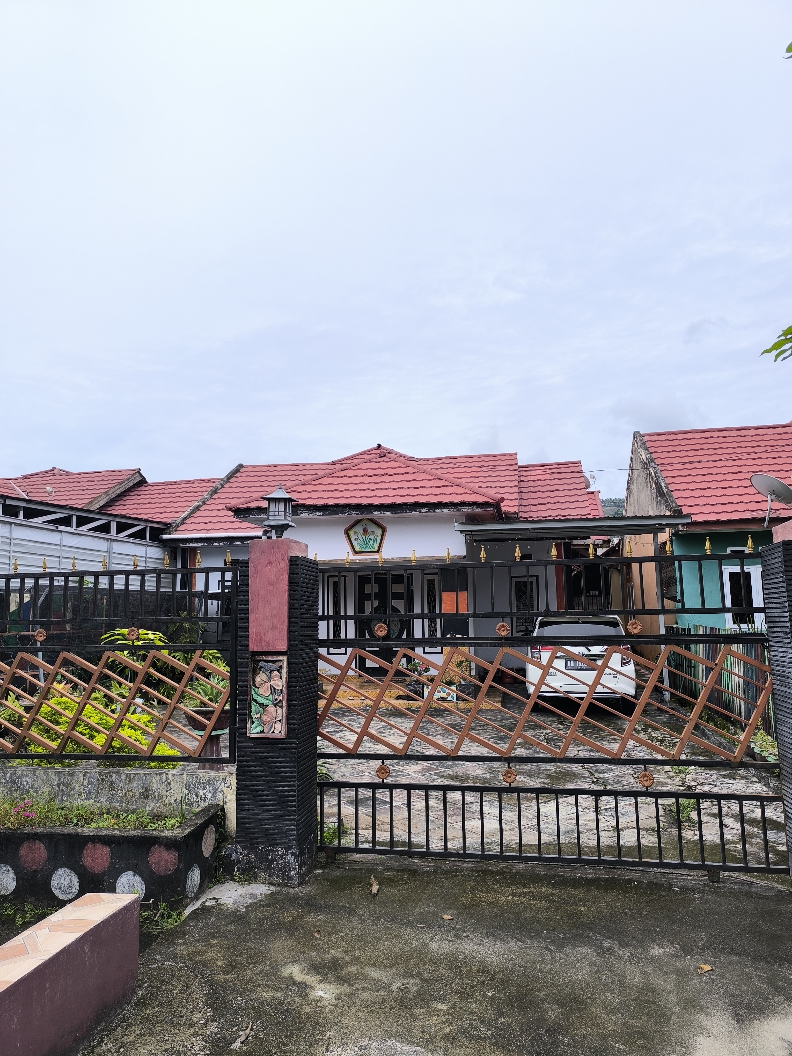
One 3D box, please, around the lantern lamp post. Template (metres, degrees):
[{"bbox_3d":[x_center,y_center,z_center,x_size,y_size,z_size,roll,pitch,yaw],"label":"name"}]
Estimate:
[{"bbox_3d":[-0.772,-0.102,4.696,0.197,0.407,0.197,-2,-9,10],"label":"lantern lamp post"}]

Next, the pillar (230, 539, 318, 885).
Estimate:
[{"bbox_3d":[-0.760,1.132,4.527,0.412,2.072,0.417,-2,-9,10],"label":"pillar"}]

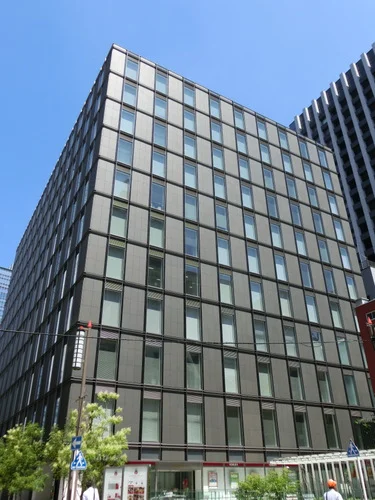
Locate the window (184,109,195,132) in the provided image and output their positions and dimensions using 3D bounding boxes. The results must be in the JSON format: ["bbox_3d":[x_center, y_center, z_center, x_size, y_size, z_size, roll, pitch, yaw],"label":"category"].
[{"bbox_3d":[0.277,-14.058,45.989,1.280,2.860,0.150,15,-33,-26],"label":"window"}]

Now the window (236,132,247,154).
[{"bbox_3d":[6.446,-12.641,49.675,1.300,2.850,0.150,15,-33,-26],"label":"window"}]

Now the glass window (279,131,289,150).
[{"bbox_3d":[12.530,-14.116,54.179,1.280,2.860,0.150,15,-33,-26],"label":"glass window"}]

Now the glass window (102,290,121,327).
[{"bbox_3d":[-5.751,4.345,31.877,1.370,2.850,0.150,15,-33,-26],"label":"glass window"}]

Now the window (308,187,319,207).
[{"bbox_3d":[15.439,-6.358,51.289,1.382,2.800,0.150,15,-33,-26],"label":"window"}]

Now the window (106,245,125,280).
[{"bbox_3d":[-5.608,1.030,33.041,1.382,2.800,0.150,15,-33,-26],"label":"window"}]

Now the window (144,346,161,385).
[{"bbox_3d":[-2.503,8.479,30.864,1.382,2.800,0.150,15,-33,-26],"label":"window"}]

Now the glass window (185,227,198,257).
[{"bbox_3d":[0.392,-0.774,38.997,1.300,2.850,0.150,15,-33,-26],"label":"glass window"}]

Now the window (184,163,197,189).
[{"bbox_3d":[0.321,-7.583,42.757,1.300,2.850,0.150,15,-33,-26],"label":"window"}]

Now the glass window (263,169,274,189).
[{"bbox_3d":[9.560,-8.237,49.419,1.320,2.900,0.150,15,-33,-26],"label":"glass window"}]

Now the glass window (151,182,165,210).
[{"bbox_3d":[-2.767,-5.011,39.257,1.300,2.850,0.150,15,-33,-26],"label":"glass window"}]

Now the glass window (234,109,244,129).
[{"bbox_3d":[6.450,-16.214,52.181,1.380,2.840,0.180,15,-33,-26],"label":"glass window"}]

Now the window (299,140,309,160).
[{"bbox_3d":[15.603,-13.271,55.743,1.280,2.860,0.150,15,-33,-26],"label":"window"}]

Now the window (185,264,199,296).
[{"bbox_3d":[0.427,2.723,37.455,1.380,2.800,0.180,15,-33,-26],"label":"window"}]

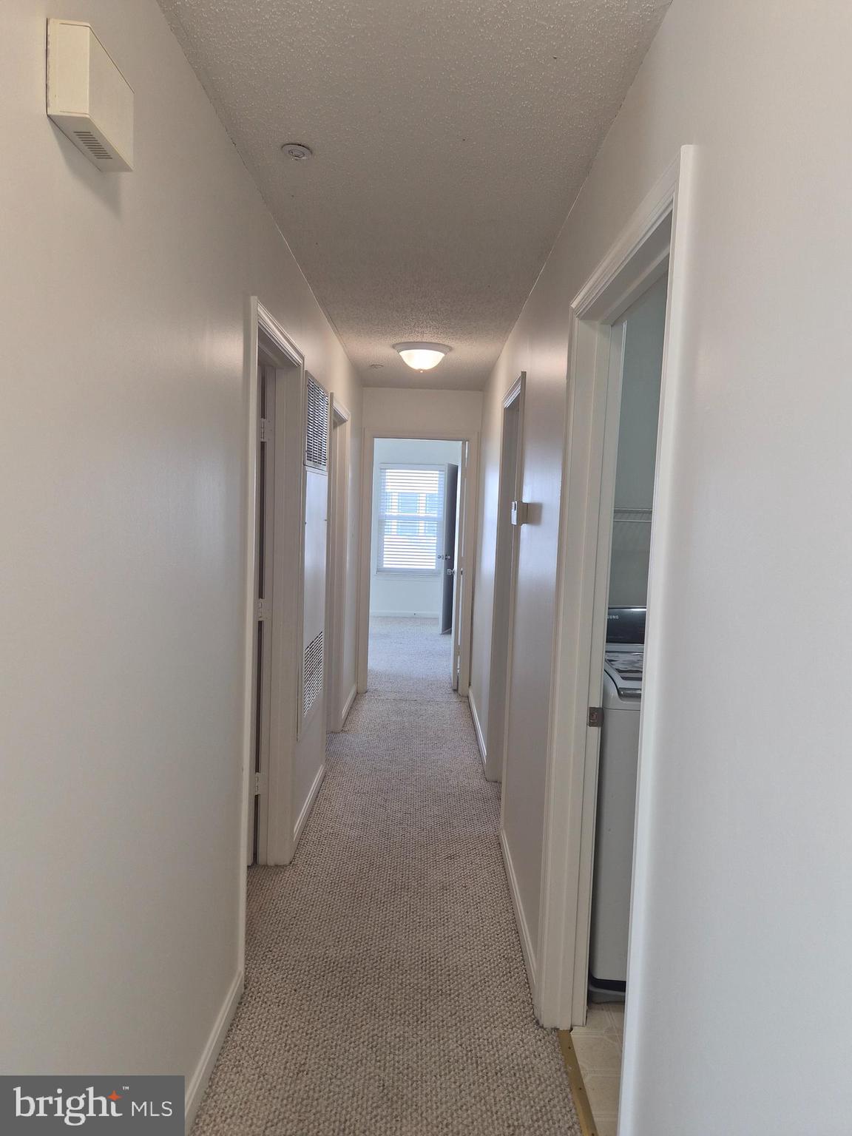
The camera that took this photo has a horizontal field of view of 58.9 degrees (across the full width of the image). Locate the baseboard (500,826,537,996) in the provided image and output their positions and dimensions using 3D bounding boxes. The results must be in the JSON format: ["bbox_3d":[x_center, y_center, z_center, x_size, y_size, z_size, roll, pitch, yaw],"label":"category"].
[{"bbox_3d":[0.345,1.260,2.841,0.015,0.112,1.100,2,5,0],"label":"baseboard"}]

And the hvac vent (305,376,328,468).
[{"bbox_3d":[-0.506,-0.662,3.539,0.022,0.385,0.700,2,5,0],"label":"hvac vent"}]

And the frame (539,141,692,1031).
[{"bbox_3d":[0.442,0.348,1.748,0.145,2.115,0.930,2,5,0],"label":"frame"}]

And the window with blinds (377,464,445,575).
[{"bbox_3d":[-0.207,-0.660,10.311,0.880,1.500,0.080,2,5,0],"label":"window with blinds"}]

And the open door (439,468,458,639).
[{"bbox_3d":[0.311,-0.237,9.351,0.045,2.030,0.700,3,5,16],"label":"open door"}]

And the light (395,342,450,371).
[{"bbox_3d":[-0.022,-1.191,4.323,0.333,0.129,0.333,2,5,0],"label":"light"}]

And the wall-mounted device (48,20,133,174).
[{"bbox_3d":[-0.483,-0.680,1.100,0.057,0.126,0.162,2,5,0],"label":"wall-mounted device"}]

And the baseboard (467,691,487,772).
[{"bbox_3d":[0.349,1.072,5.153,0.015,0.112,1.820,2,5,0],"label":"baseboard"}]

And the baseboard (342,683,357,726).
[{"bbox_3d":[-0.568,1.004,5.590,0.015,0.112,0.980,2,5,0],"label":"baseboard"}]

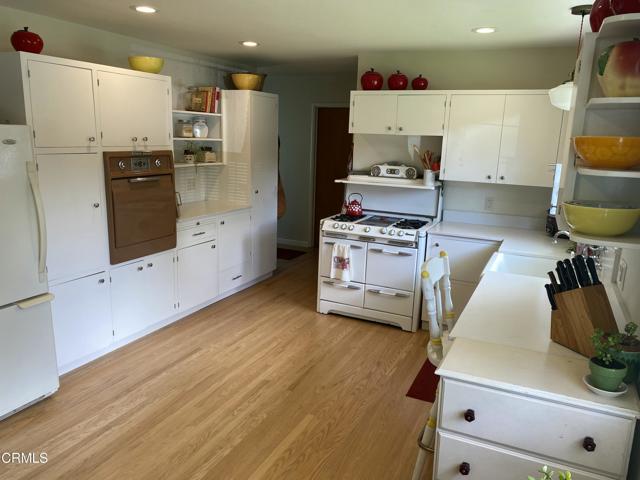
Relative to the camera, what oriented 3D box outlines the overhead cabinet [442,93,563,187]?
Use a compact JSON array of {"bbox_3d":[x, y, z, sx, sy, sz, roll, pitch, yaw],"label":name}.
[{"bbox_3d":[1.563,-0.856,4.029,0.920,0.745,0.300,8,13,25],"label":"overhead cabinet"}]

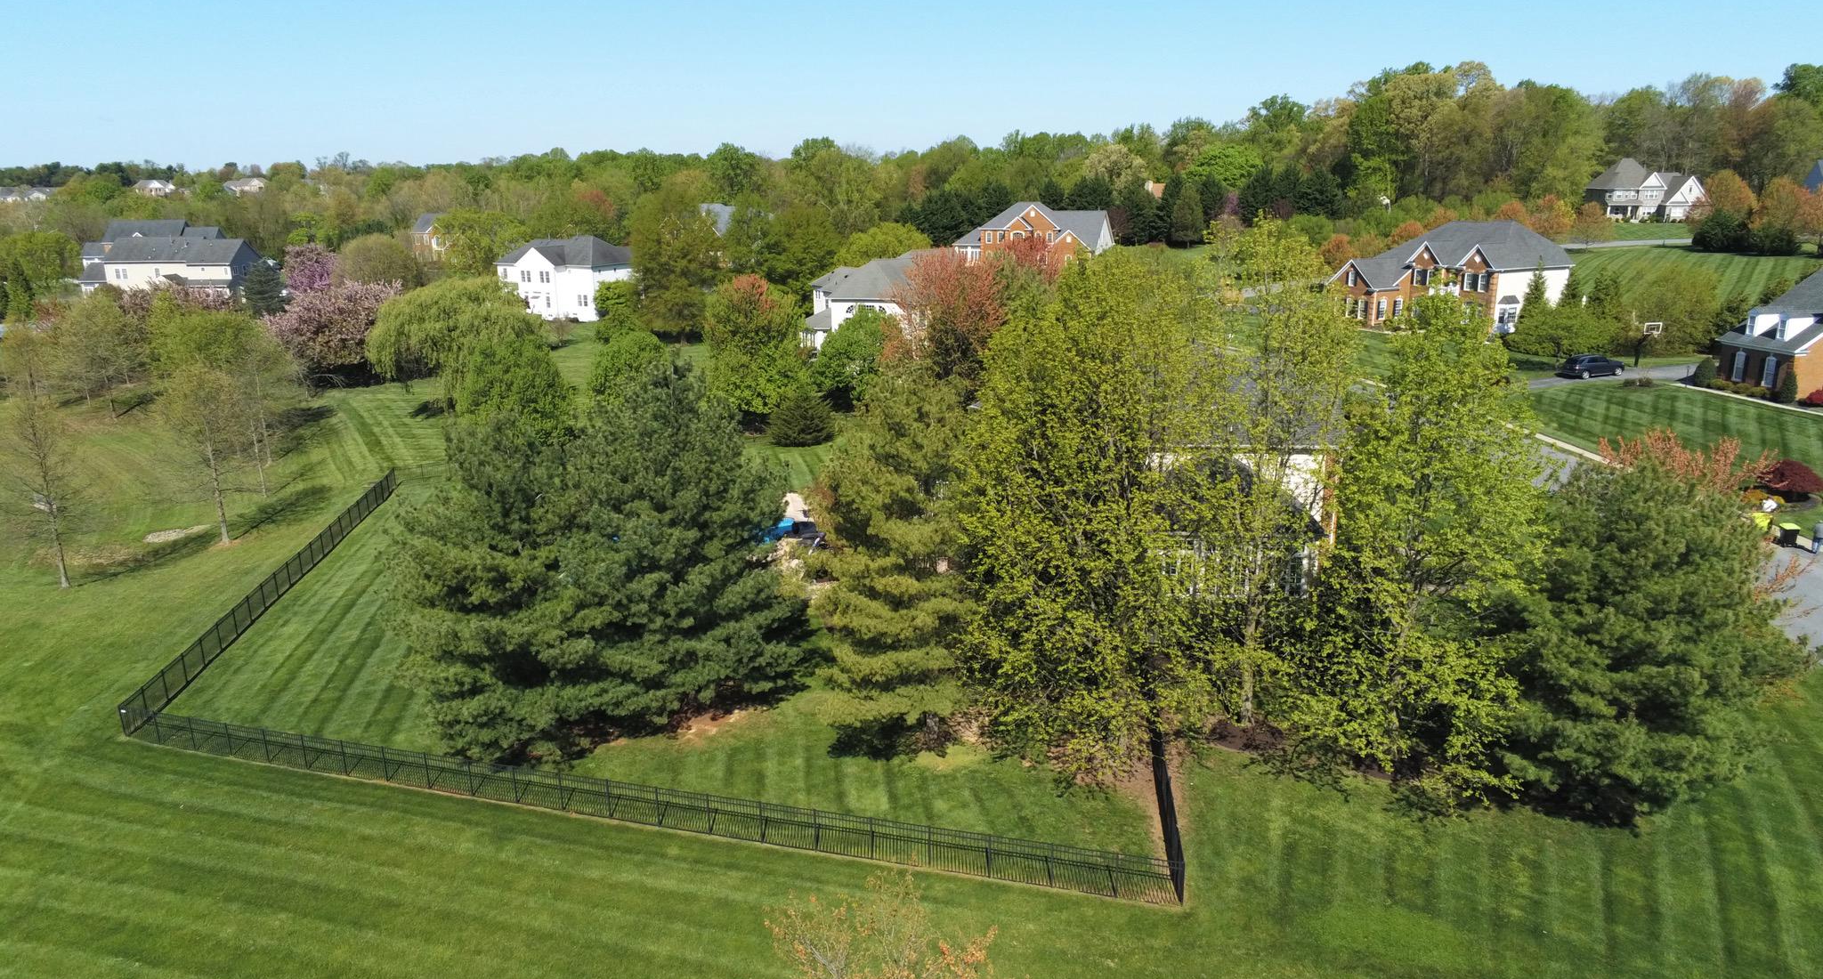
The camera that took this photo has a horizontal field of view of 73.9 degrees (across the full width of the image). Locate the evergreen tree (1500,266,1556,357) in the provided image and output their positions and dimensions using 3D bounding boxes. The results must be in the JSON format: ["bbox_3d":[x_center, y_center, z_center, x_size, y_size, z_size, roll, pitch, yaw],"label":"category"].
[{"bbox_3d":[56.643,-16.424,108.955,4.140,8.160,4.140,7,17,27],"label":"evergreen tree"}]

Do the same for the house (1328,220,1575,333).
[{"bbox_3d":[56.066,-22.415,126.035,17.000,10.680,16.000,-9,17,-28],"label":"house"}]

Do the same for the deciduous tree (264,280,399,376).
[{"bbox_3d":[-59.499,-16.112,122.724,12.230,9.960,12.230,-8,16,-25],"label":"deciduous tree"}]

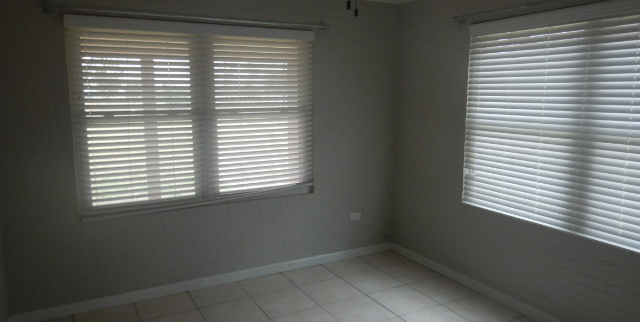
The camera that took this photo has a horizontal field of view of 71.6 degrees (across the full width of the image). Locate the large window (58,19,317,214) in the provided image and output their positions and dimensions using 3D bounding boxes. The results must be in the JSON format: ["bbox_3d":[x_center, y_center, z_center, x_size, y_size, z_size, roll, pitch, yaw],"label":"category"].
[{"bbox_3d":[-0.890,-0.348,3.518,1.869,1.416,0.100,-5,9,-28],"label":"large window"}]

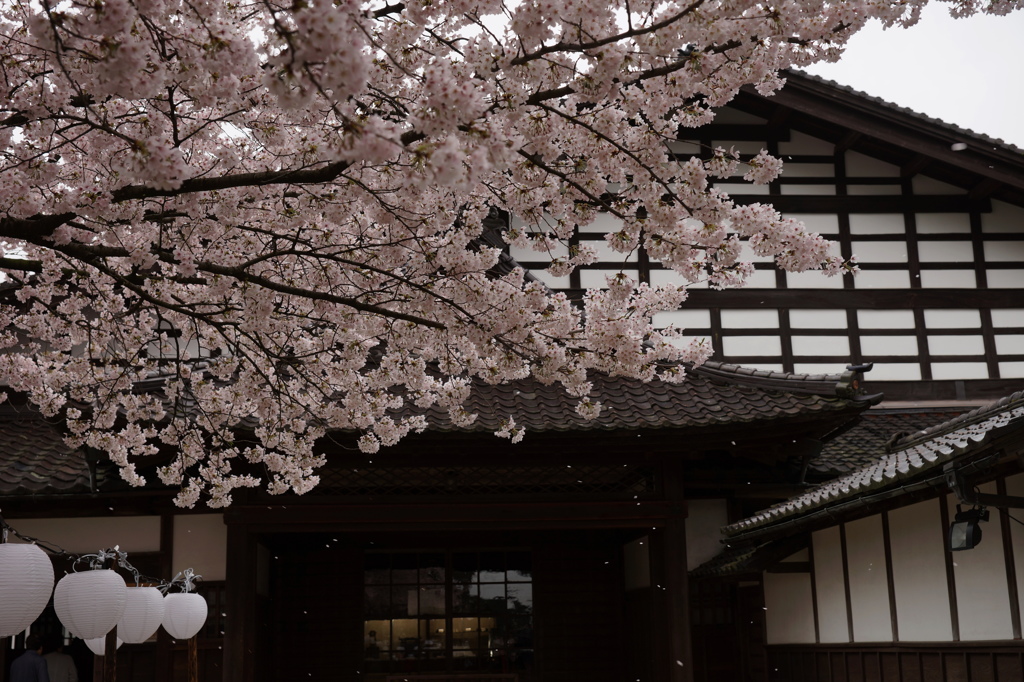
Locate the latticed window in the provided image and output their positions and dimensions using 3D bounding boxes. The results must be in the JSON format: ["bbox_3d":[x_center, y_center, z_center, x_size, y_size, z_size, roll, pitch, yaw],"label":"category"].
[{"bbox_3d":[-0.816,3.554,16.828,2.230,1.620,0.090,0,-13,-5],"label":"latticed window"}]

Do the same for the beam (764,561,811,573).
[{"bbox_3d":[2.704,2.239,12.617,0.490,0.105,0.100,0,-13,-5],"label":"beam"}]

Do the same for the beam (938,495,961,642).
[{"bbox_3d":[3.260,1.670,9.427,0.110,1.060,0.120,0,-13,-5],"label":"beam"}]

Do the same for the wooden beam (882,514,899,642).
[{"bbox_3d":[3.162,1.945,10.570,0.110,1.060,0.120,0,-13,-5],"label":"wooden beam"}]

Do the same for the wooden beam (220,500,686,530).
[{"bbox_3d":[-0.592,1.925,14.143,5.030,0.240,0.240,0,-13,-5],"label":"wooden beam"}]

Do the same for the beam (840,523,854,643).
[{"bbox_3d":[3.073,2.187,11.598,0.110,1.070,0.120,0,-13,-5],"label":"beam"}]

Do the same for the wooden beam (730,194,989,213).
[{"bbox_3d":[4.772,-2.041,19.276,5.000,0.260,0.250,0,-13,-5],"label":"wooden beam"}]

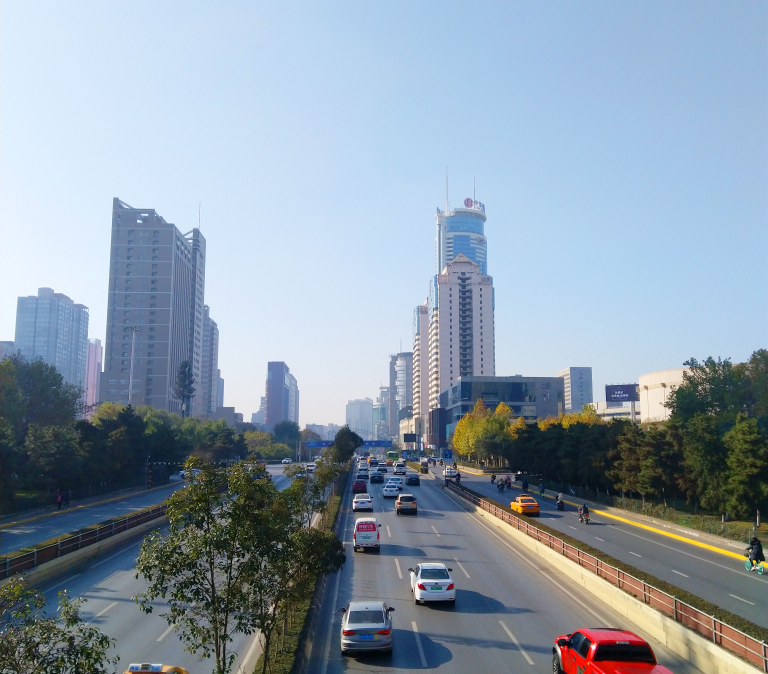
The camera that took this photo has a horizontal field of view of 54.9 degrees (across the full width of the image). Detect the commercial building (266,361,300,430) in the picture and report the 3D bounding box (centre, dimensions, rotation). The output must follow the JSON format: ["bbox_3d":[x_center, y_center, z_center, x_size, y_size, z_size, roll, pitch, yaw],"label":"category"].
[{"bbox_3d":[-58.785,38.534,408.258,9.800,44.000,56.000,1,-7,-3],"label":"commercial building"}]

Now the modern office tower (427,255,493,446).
[{"bbox_3d":[38.633,8.649,361.845,29.000,92.000,31.000,0,-7,1],"label":"modern office tower"}]

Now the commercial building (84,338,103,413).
[{"bbox_3d":[-241.461,44.393,608.209,15.000,85.588,18.000,0,-8,-2],"label":"commercial building"}]

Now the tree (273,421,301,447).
[{"bbox_3d":[-27.747,29.101,209.997,7.968,11.279,7.968,0,-8,-2],"label":"tree"}]

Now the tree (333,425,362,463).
[{"bbox_3d":[-7.193,22.031,144.584,5.500,9.200,5.500,0,-7,-2],"label":"tree"}]

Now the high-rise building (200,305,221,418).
[{"bbox_3d":[-107.181,23.414,426.987,19.000,78.500,16.000,0,-7,1],"label":"high-rise building"}]

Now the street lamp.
[{"bbox_3d":[-46.032,11.319,134.680,2.900,26.745,2.900,0,-8,-2],"label":"street lamp"}]

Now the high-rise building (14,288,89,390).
[{"bbox_3d":[-222.821,21.051,497.170,23.903,102.692,56.000,0,-8,-2],"label":"high-rise building"}]

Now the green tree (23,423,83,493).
[{"bbox_3d":[-36.367,13.521,80.925,6.413,8.056,6.413,0,-8,-2],"label":"green tree"}]

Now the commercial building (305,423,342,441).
[{"bbox_3d":[-49.063,79.888,610.858,30.000,13.500,20.000,0,-7,-1],"label":"commercial building"}]

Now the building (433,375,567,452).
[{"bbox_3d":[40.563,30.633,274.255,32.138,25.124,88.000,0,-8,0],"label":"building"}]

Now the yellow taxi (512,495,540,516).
[{"bbox_3d":[13.486,16.113,70.488,1.790,1.530,4.620,0,-7,-2],"label":"yellow taxi"}]

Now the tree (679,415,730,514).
[{"bbox_3d":[28.322,11.078,65.109,4.211,8.643,4.211,0,-8,-2],"label":"tree"}]

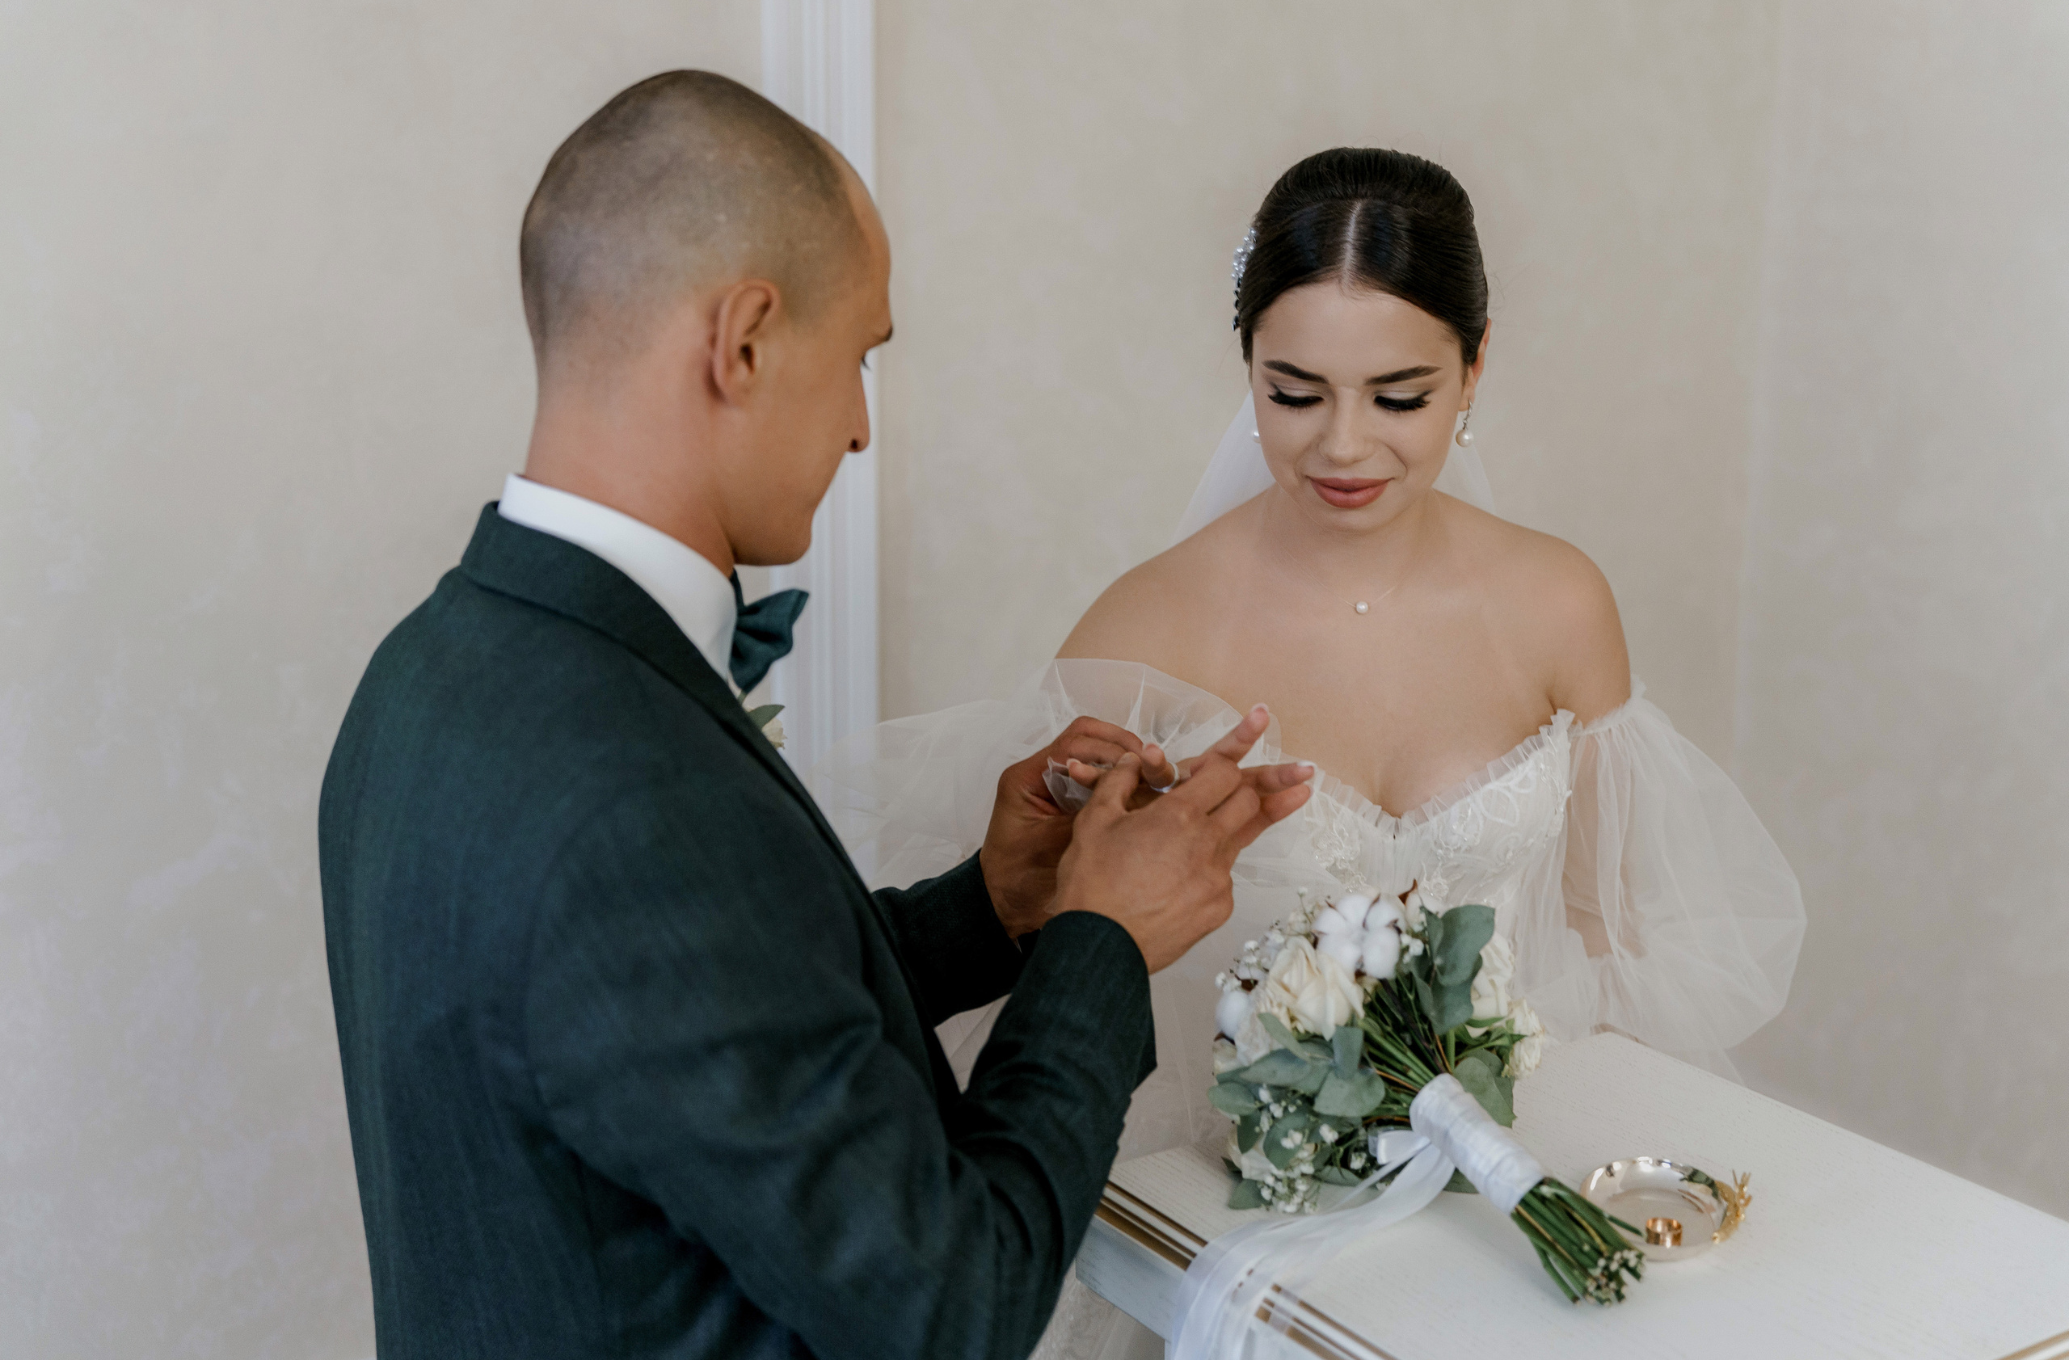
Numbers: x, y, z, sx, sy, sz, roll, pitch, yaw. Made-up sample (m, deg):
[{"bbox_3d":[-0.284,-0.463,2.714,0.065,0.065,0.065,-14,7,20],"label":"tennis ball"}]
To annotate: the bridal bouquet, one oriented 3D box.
[{"bbox_3d":[0.231,0.249,1.316,0.225,0.215,0.269,-8,39,-35],"label":"bridal bouquet"}]

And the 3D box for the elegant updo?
[{"bbox_3d":[0.218,-0.271,1.560,0.163,0.162,0.205,3,27,12],"label":"elegant updo"}]

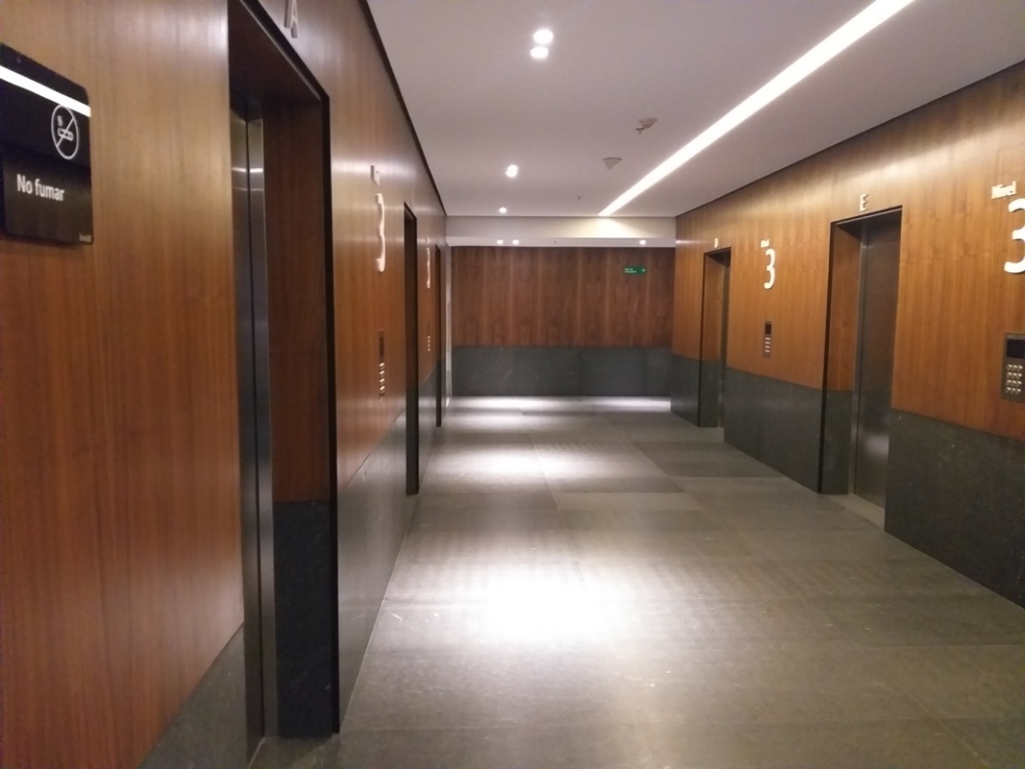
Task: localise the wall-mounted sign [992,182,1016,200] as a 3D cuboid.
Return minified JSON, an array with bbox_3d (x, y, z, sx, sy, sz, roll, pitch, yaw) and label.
[{"bbox_3d":[2.615,-1.035,4.109,0.020,0.070,0.193,0,6,-2],"label":"wall-mounted sign"}]

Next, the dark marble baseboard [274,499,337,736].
[{"bbox_3d":[-0.732,0.825,2.723,0.199,0.852,0.040,0,6,-2],"label":"dark marble baseboard"}]

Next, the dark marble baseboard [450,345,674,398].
[{"bbox_3d":[0.836,-0.219,12.993,3.687,0.852,0.040,0,6,-2],"label":"dark marble baseboard"}]

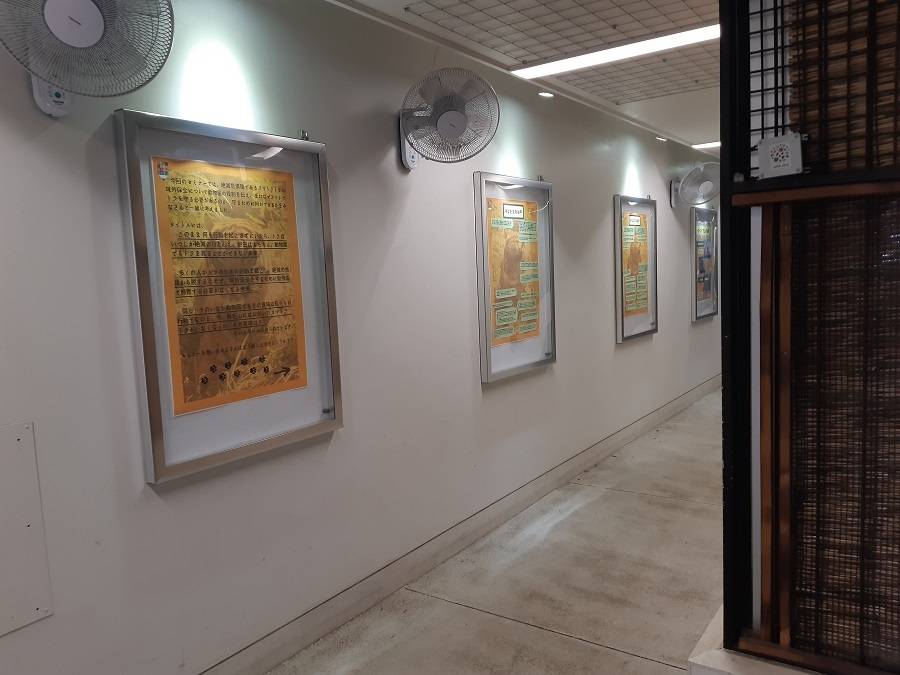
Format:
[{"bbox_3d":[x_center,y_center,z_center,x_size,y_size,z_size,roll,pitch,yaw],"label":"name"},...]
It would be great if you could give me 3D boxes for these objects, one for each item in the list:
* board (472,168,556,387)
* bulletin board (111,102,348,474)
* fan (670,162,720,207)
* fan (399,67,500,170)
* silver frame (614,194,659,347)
[{"bbox_3d":[0.418,-0.368,4.094,0.050,1.171,0.848,2,7,35],"label":"board"},{"bbox_3d":[-0.745,-0.155,2.473,0.050,1.171,0.848,2,7,35],"label":"bulletin board"},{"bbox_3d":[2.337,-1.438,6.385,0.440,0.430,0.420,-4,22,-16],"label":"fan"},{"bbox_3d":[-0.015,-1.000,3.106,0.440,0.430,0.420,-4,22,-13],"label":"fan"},{"bbox_3d":[1.591,-0.582,5.729,0.050,1.171,0.848,2,7,35],"label":"silver frame"}]

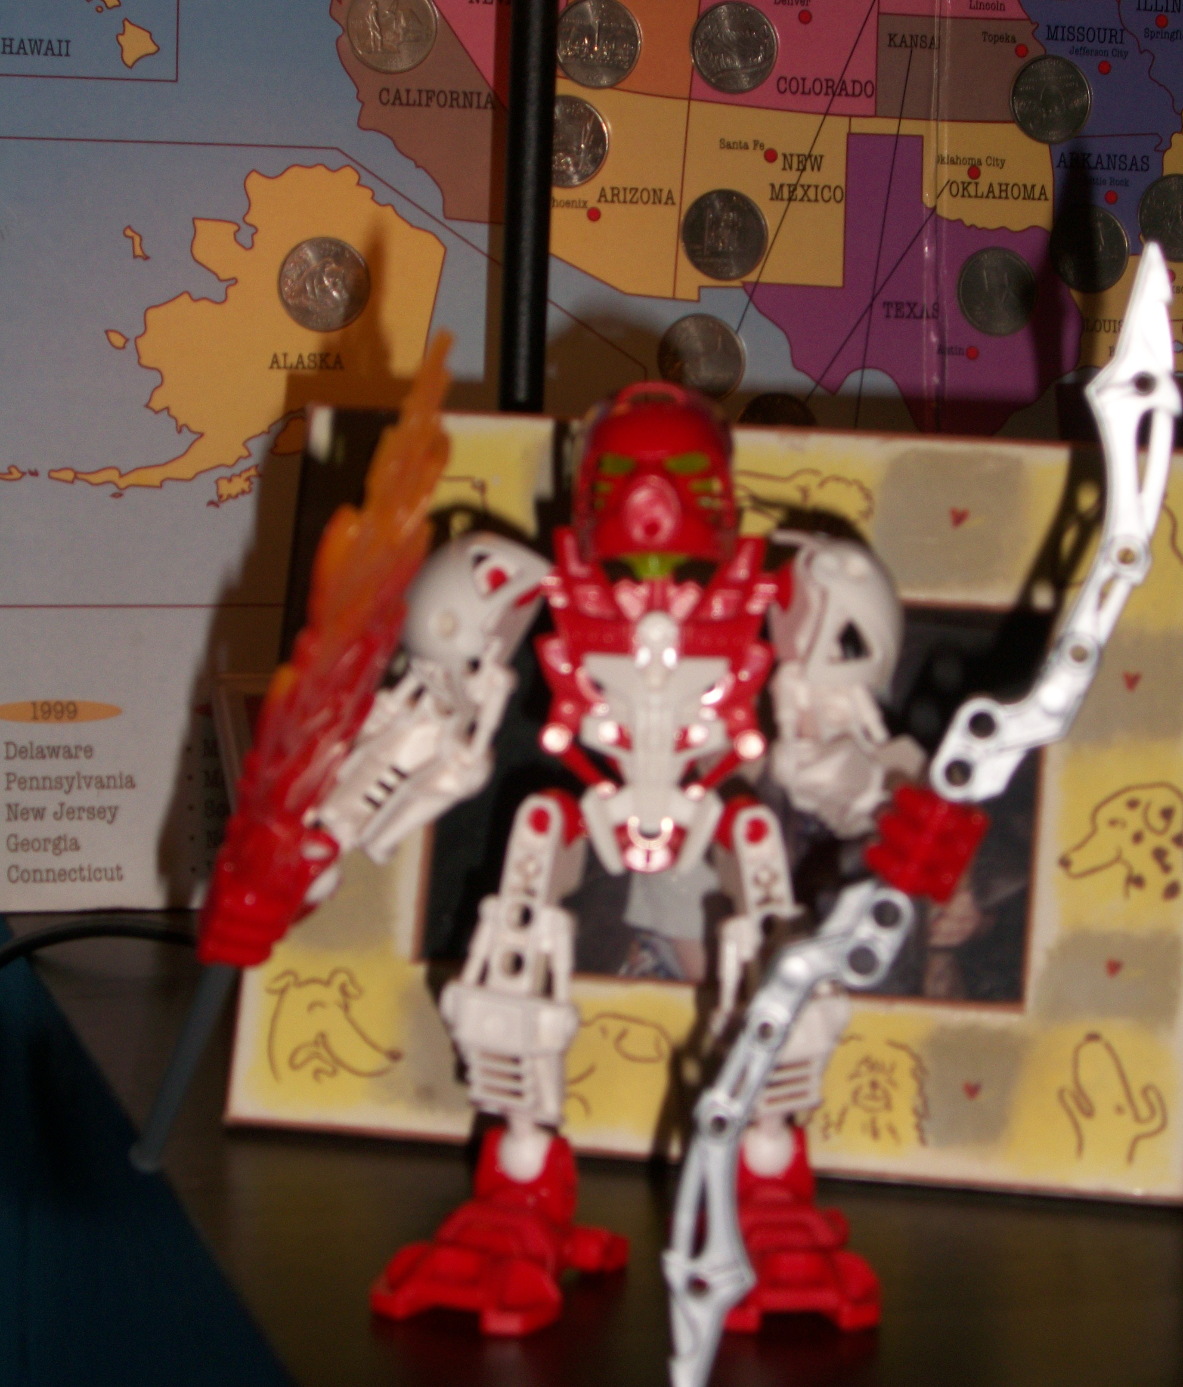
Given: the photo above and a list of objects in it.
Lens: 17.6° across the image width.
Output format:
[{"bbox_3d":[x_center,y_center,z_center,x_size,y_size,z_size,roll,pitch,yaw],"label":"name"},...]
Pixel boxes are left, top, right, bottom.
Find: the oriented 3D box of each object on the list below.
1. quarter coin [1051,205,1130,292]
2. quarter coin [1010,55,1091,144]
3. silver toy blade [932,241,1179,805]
[{"bbox_3d":[0.137,-0.122,1.052,0.024,0.024,0.002,1,0,-22],"label":"quarter coin"},{"bbox_3d":[0.125,-0.162,1.046,0.024,0.024,0.002,1,0,-22],"label":"quarter coin"},{"bbox_3d":[0.073,-0.022,0.557,0.019,0.088,0.009,22,12,0],"label":"silver toy blade"}]

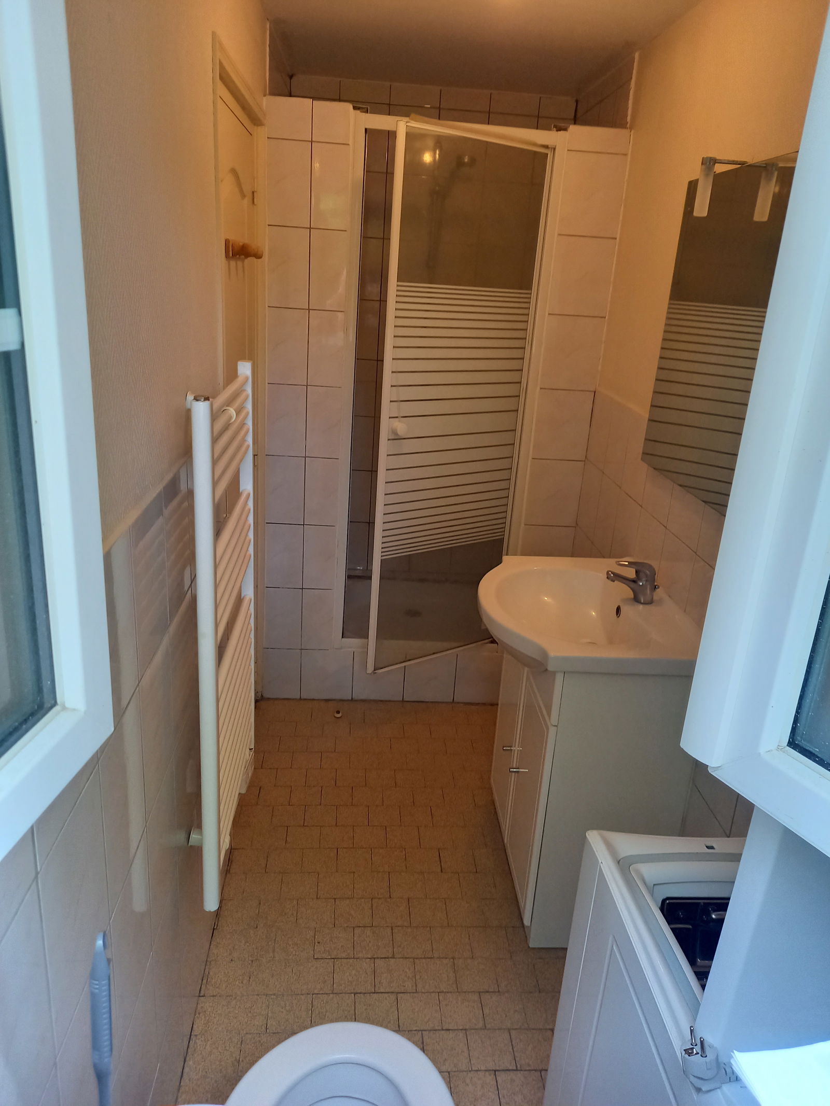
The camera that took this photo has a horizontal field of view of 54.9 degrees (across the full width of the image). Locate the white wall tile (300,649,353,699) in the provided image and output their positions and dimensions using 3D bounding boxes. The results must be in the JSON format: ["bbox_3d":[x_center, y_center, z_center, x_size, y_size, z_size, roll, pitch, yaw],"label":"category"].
[{"bbox_3d":[-0.341,0.474,3.110,0.201,0.217,0.010,2,19,-5],"label":"white wall tile"}]

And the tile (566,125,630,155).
[{"bbox_3d":[0.583,-1.319,2.556,0.198,0.071,0.010,2,19,-5],"label":"tile"}]

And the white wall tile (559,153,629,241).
[{"bbox_3d":[0.578,-1.163,2.597,0.194,0.251,0.010,2,19,-5],"label":"white wall tile"}]

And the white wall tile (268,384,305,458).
[{"bbox_3d":[-0.444,-0.459,2.771,0.136,0.250,0.010,2,19,-5],"label":"white wall tile"}]

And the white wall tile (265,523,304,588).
[{"bbox_3d":[-0.478,0.012,2.936,0.139,0.250,0.010,2,19,-5],"label":"white wall tile"}]

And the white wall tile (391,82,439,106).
[{"bbox_3d":[0.003,-1.825,3.198,0.199,0.067,0.010,2,19,-5],"label":"white wall tile"}]

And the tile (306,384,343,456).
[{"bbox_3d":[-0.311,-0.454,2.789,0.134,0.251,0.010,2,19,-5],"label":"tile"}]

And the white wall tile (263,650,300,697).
[{"bbox_3d":[-0.515,0.467,3.103,0.145,0.216,0.010,2,19,-5],"label":"white wall tile"}]

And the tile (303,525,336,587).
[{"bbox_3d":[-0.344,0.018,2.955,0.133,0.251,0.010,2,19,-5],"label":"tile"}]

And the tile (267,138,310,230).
[{"bbox_3d":[-0.396,-1.167,2.530,0.137,0.251,0.010,2,19,-5],"label":"tile"}]

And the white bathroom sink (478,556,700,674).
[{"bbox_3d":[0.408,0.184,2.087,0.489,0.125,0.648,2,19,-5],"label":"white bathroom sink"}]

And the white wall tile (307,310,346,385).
[{"bbox_3d":[-0.299,-0.694,2.720,0.126,0.250,0.010,2,20,-5],"label":"white wall tile"}]

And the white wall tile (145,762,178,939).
[{"bbox_3d":[-0.449,0.518,1.404,0.010,0.251,0.201,2,20,-5],"label":"white wall tile"}]

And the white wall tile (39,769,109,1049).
[{"bbox_3d":[-0.400,0.410,0.938,0.010,0.252,0.200,2,19,-5],"label":"white wall tile"}]

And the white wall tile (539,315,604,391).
[{"bbox_3d":[0.541,-0.693,2.771,0.198,0.250,0.010,2,19,-5],"label":"white wall tile"}]

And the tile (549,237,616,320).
[{"bbox_3d":[0.561,-0.927,2.680,0.198,0.251,0.010,2,19,-5],"label":"tile"}]

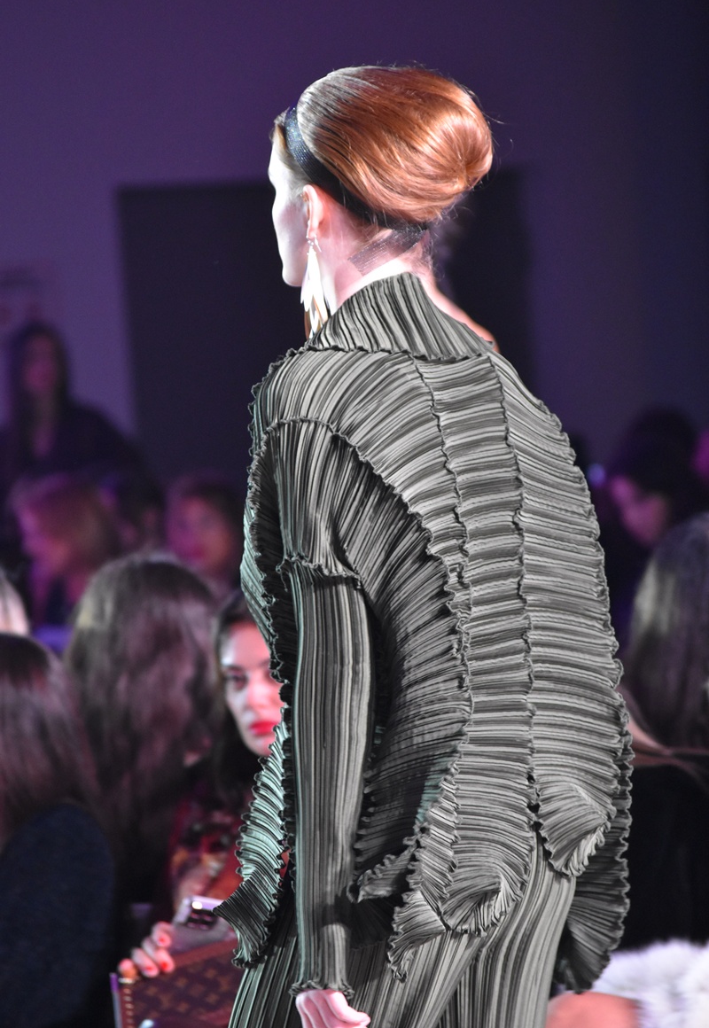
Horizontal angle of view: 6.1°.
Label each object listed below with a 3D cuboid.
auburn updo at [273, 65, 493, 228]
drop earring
[{"bbox_3d":[0.031,-0.395,7.120,0.255,0.172,0.190,-2,2,38],"label":"auburn updo"},{"bbox_3d":[-0.042,-0.242,7.085,0.029,0.110,0.017,-2,2,38],"label":"drop earring"}]

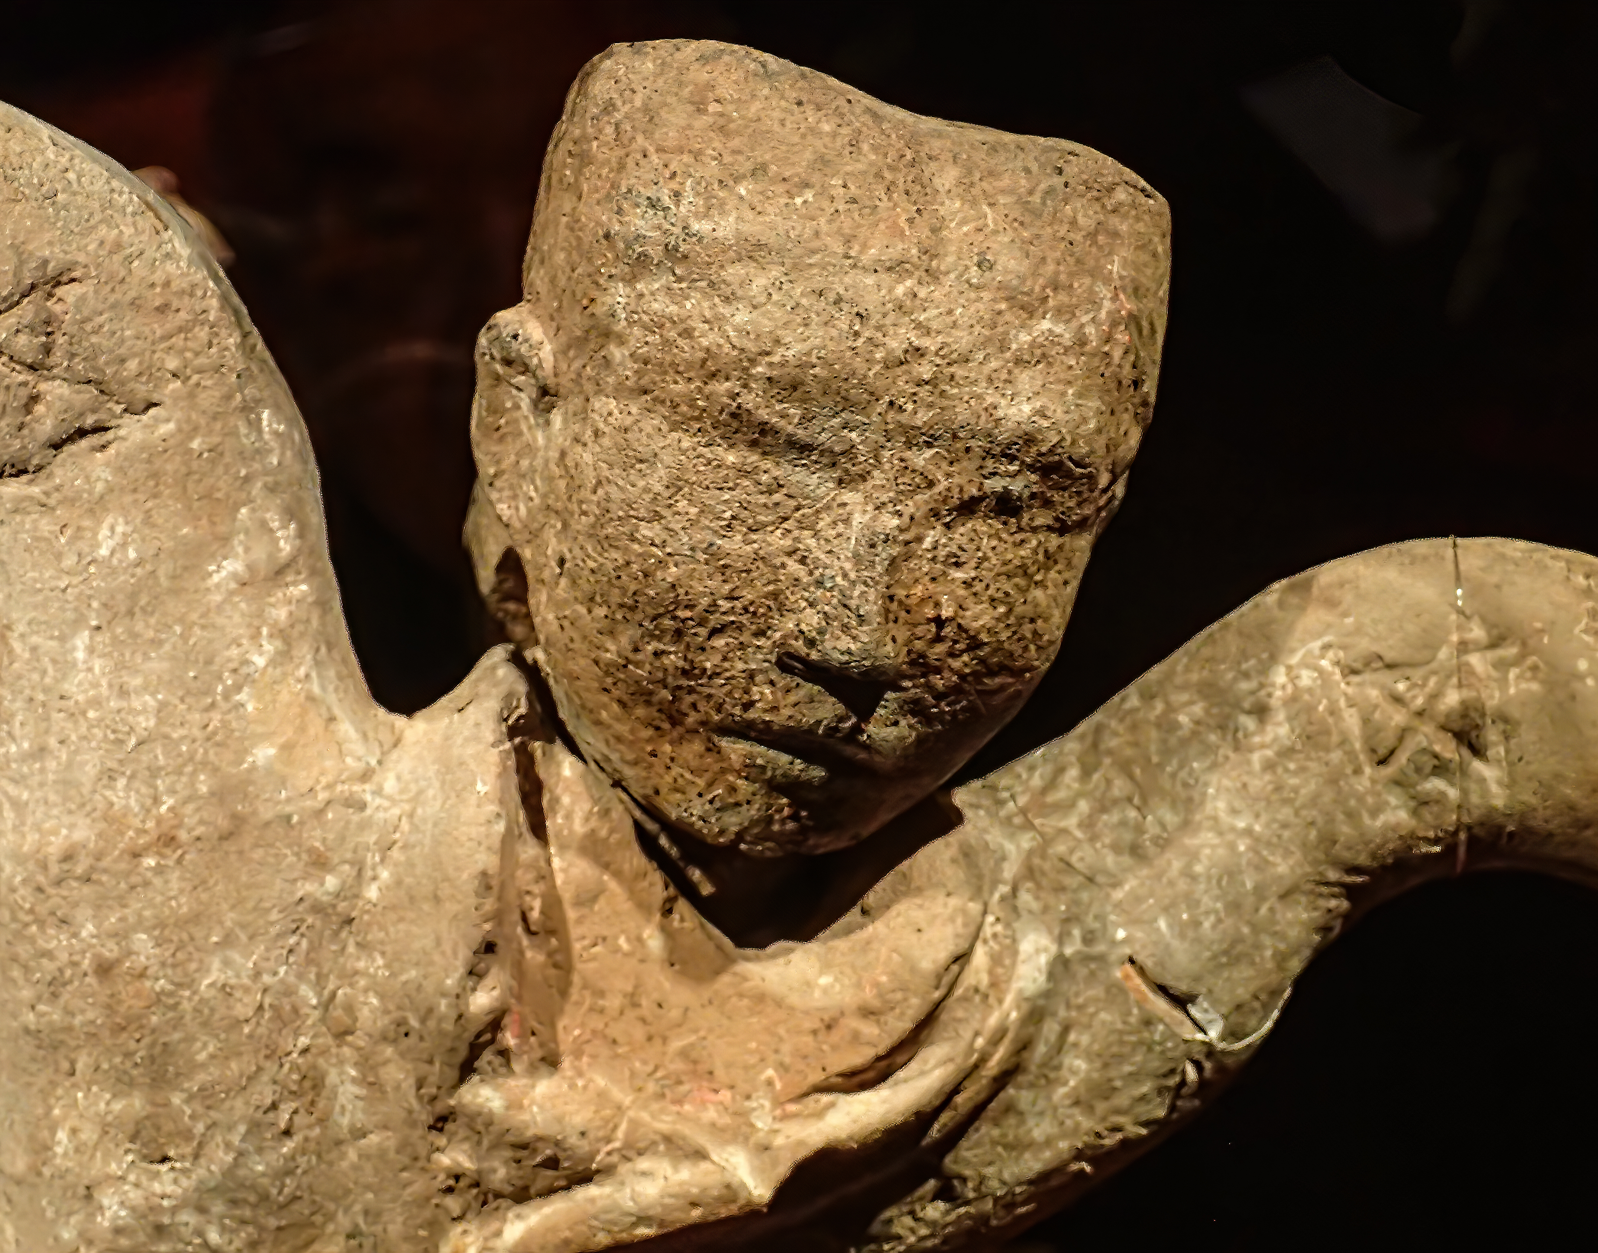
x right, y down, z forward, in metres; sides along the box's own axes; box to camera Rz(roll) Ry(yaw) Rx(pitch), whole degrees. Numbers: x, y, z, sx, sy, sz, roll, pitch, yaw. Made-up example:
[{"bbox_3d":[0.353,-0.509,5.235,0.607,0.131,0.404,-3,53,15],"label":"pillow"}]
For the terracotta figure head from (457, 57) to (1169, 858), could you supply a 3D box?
[{"bbox_3d":[0.004,-0.035,0.610,0.117,0.140,0.100,11,13,-22],"label":"terracotta figure head"}]

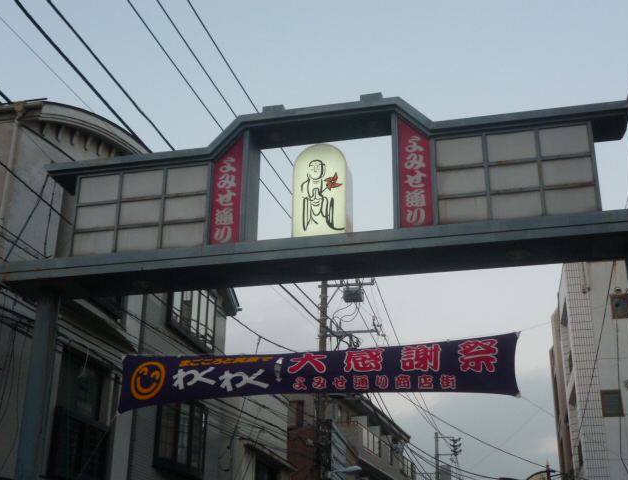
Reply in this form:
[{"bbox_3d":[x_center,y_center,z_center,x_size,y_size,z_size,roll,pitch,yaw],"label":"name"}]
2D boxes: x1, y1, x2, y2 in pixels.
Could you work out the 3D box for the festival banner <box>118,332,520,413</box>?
[{"bbox_3d":[-0.048,1.597,10.489,4.810,0.730,0.100,-5,-22,13],"label":"festival banner"}]

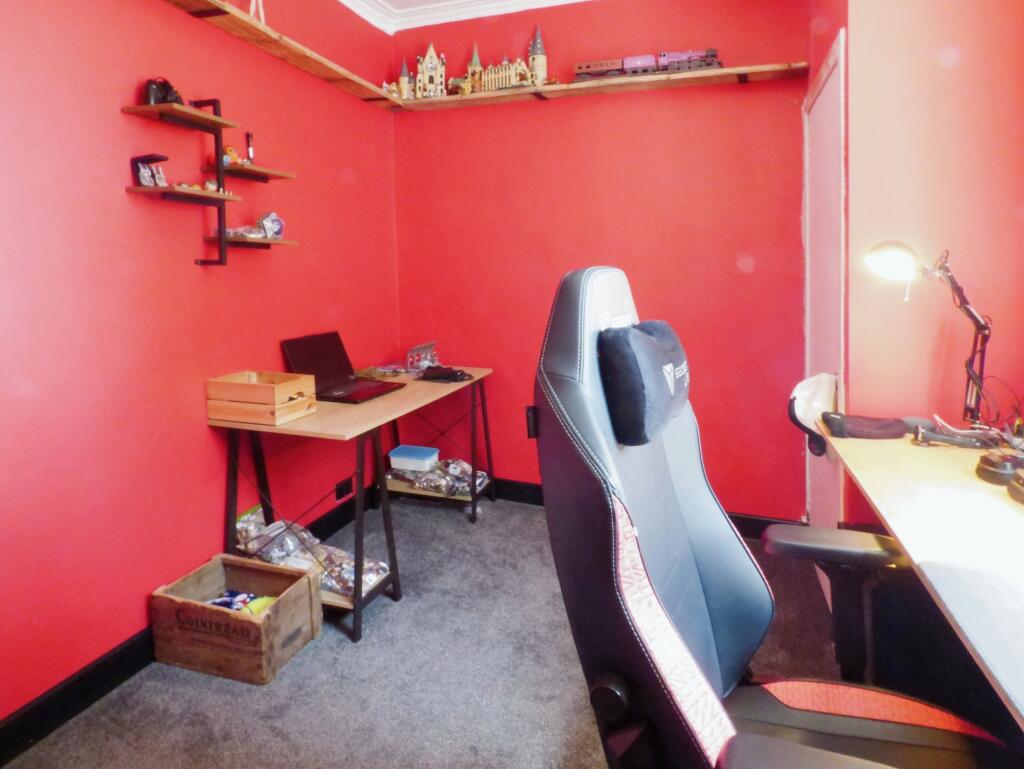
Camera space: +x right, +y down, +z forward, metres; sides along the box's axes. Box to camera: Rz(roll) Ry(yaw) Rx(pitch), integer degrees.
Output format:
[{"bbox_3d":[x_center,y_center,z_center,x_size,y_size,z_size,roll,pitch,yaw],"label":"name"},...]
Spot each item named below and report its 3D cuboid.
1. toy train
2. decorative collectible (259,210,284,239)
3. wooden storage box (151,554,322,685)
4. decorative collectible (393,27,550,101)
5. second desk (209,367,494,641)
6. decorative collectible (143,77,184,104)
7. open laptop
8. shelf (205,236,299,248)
[{"bbox_3d":[0.656,-1.570,2.914,0.710,0.095,0.075,2,9,19],"label":"toy train"},{"bbox_3d":[-0.930,-0.618,2.290,0.063,0.100,0.063,-8,11,-41],"label":"decorative collectible"},{"bbox_3d":[-0.949,0.799,2.064,0.450,0.235,0.295,2,9,19],"label":"wooden storage box"},{"bbox_3d":[-0.231,-1.759,3.281,0.920,0.340,0.170,2,9,19],"label":"decorative collectible"},{"bbox_3d":[-0.604,0.403,2.793,0.595,0.755,1.420,2,9,19],"label":"second desk"},{"bbox_3d":[-1.134,-0.953,1.923,0.080,0.088,0.088,2,9,19],"label":"decorative collectible"},{"bbox_3d":[-0.756,-0.090,2.691,0.390,0.256,0.390,2,9,19],"label":"open laptop"},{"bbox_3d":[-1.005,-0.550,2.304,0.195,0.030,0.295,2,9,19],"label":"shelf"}]

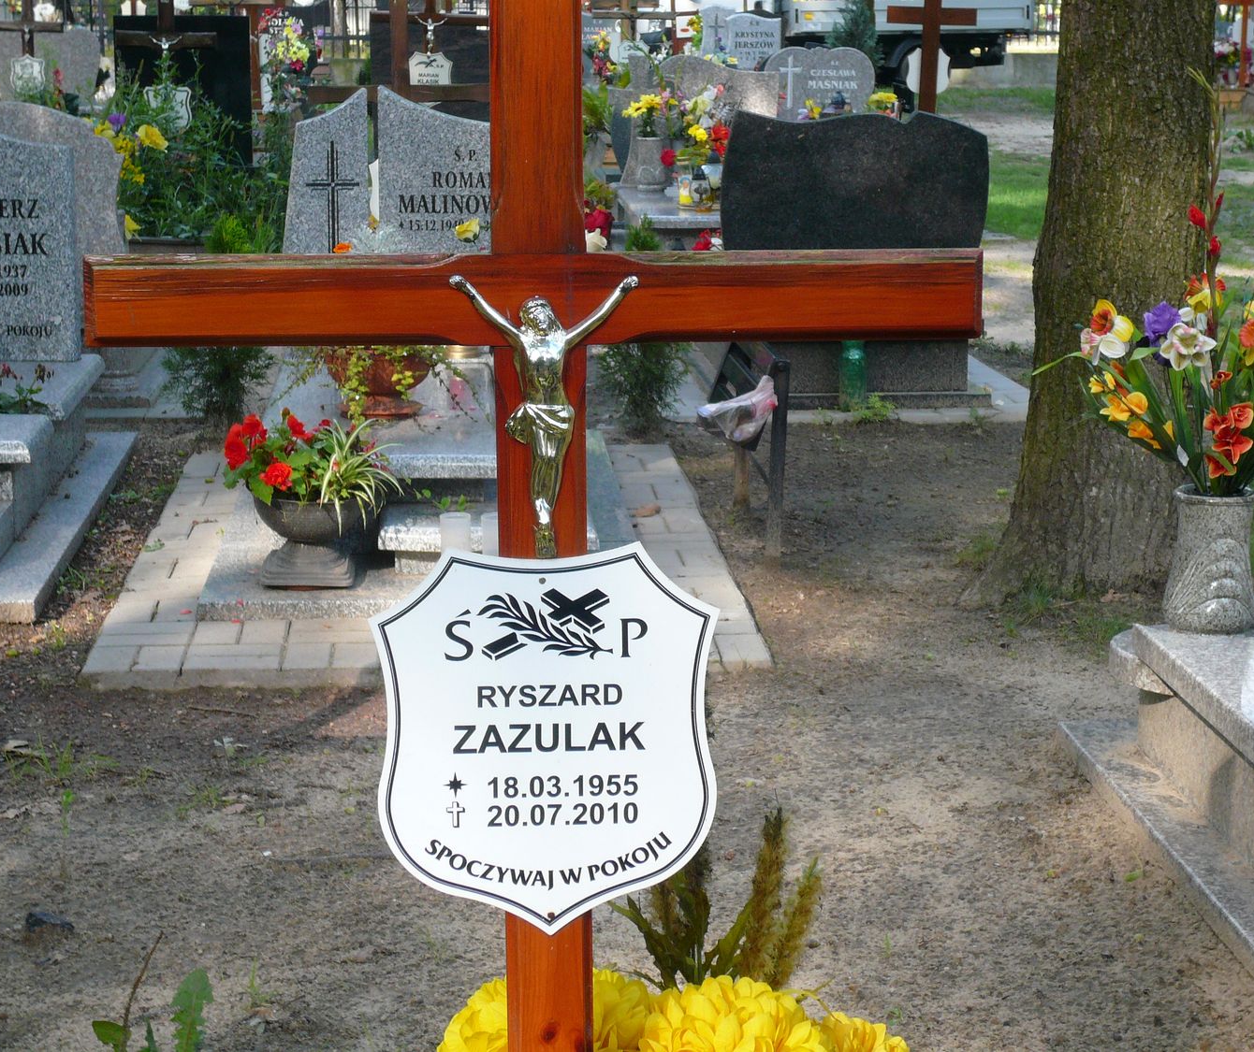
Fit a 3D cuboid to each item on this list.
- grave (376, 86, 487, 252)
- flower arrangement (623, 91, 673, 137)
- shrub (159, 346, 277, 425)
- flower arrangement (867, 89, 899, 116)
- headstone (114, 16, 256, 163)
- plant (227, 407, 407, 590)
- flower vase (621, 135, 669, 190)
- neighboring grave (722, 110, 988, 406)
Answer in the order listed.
[{"bbox_3d":[-0.436,-0.880,7.179,0.550,0.720,0.100,-1,12,-4],"label":"grave"},{"bbox_3d":[0.095,-1.931,11.965,0.230,0.220,0.200,-1,12,-4],"label":"flower arrangement"},{"bbox_3d":[-1.263,-0.636,7.899,0.350,0.640,0.340,-1,12,-4],"label":"shrub"},{"bbox_3d":[1.664,-2.747,16.598,0.220,0.190,0.190,-1,12,-4],"label":"flower arrangement"},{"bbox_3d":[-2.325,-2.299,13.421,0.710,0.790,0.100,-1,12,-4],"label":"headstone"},{"bbox_3d":[-0.707,-0.062,5.752,0.390,0.380,0.360,-1,12,-4],"label":"plant"},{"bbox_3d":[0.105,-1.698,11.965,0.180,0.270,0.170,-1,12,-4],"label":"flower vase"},{"bbox_3d":[0.735,-0.858,8.208,0.840,0.920,0.220,-1,12,-5],"label":"neighboring grave"}]

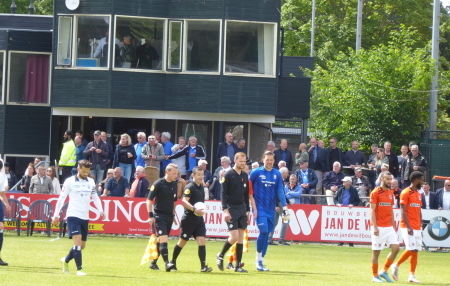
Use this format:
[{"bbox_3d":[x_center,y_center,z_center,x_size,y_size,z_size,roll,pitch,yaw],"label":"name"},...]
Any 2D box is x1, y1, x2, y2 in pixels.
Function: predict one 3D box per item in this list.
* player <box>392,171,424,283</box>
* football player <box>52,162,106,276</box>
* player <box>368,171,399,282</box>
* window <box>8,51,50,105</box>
[{"bbox_3d":[2.824,1.304,53.400,0.580,1.740,0.520,2,0,40],"label":"player"},{"bbox_3d":[-2.210,1.134,52.200,0.680,1.750,0.520,2,0,-33],"label":"football player"},{"bbox_3d":[2.474,1.304,53.200,0.540,1.730,0.520,2,0,-42],"label":"player"},{"bbox_3d":[-4.955,-1.627,87.500,1.260,1.350,0.120,2,0,-27],"label":"window"}]

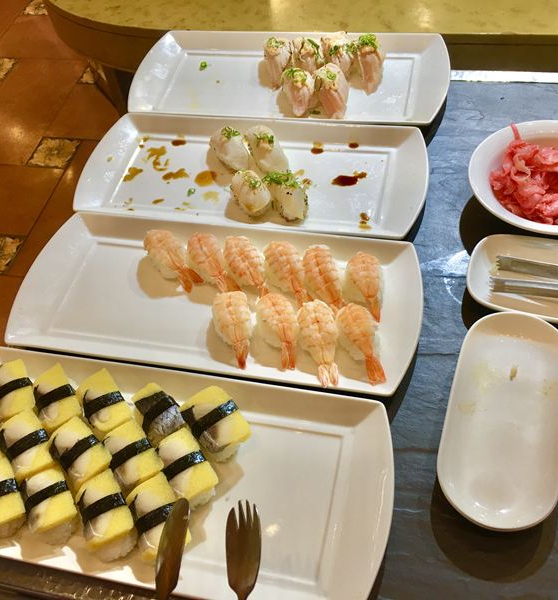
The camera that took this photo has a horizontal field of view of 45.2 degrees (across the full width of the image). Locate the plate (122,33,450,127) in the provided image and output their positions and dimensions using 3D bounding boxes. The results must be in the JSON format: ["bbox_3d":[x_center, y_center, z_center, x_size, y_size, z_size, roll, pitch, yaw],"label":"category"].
[{"bbox_3d":[0.010,-0.275,0.848,0.404,0.024,0.174,6,54,13],"label":"plate"}]

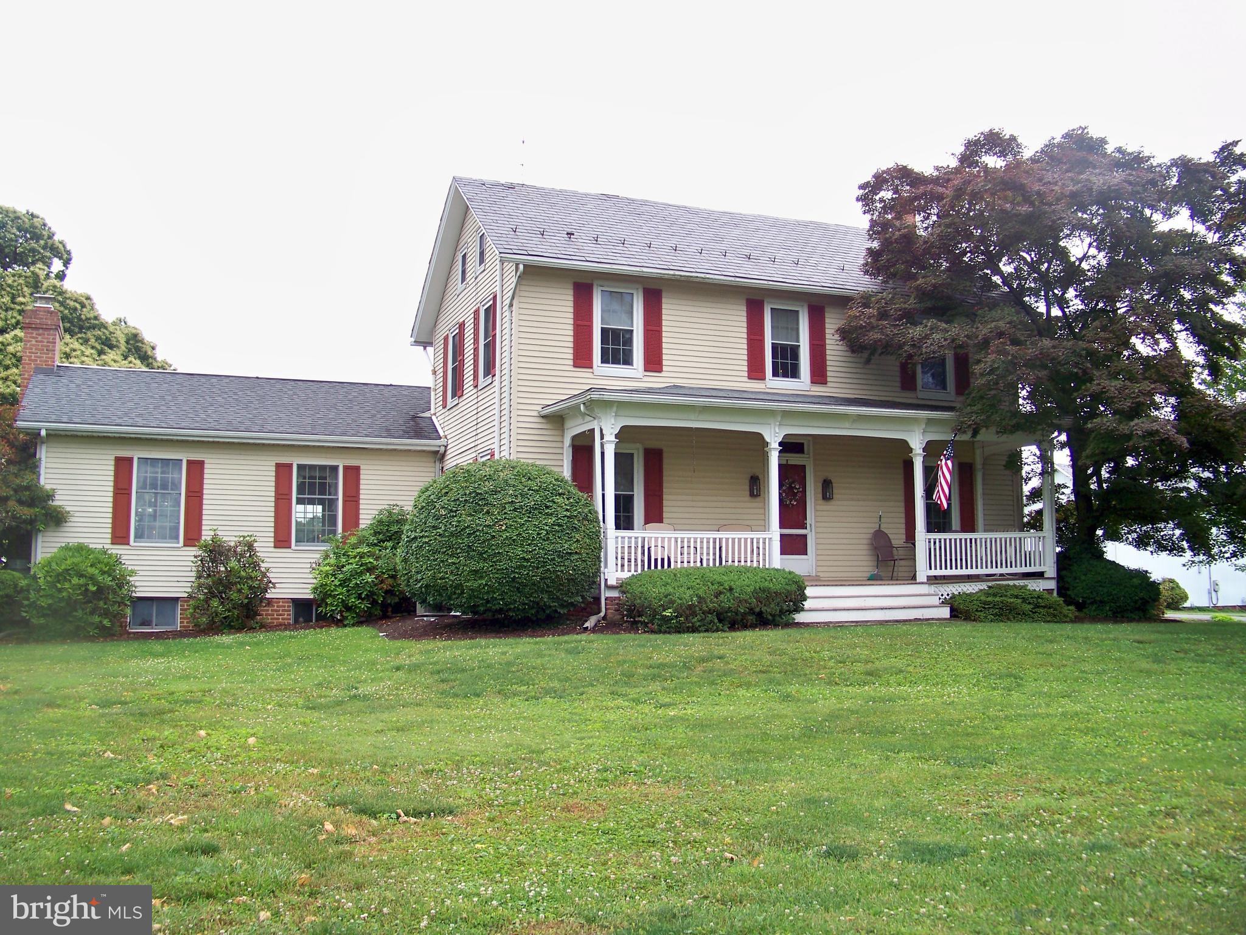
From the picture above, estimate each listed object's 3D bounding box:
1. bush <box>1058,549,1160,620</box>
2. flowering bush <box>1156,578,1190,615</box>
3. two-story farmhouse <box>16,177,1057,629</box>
[{"bbox_3d":[8.883,2.143,21.700,1.900,1.250,1.750,2,-7,-21],"label":"bush"},{"bbox_3d":[13.854,3.233,30.000,0.950,0.930,0.930,2,-7,-21],"label":"flowering bush"},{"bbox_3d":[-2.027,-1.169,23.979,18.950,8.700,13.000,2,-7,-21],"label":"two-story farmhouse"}]

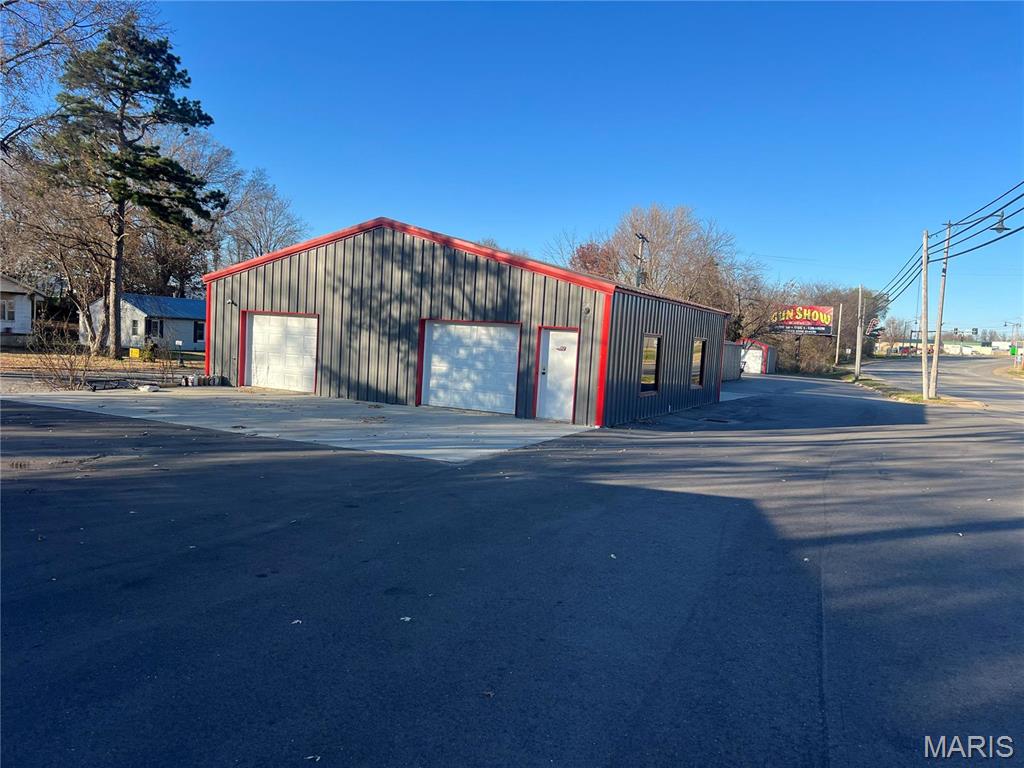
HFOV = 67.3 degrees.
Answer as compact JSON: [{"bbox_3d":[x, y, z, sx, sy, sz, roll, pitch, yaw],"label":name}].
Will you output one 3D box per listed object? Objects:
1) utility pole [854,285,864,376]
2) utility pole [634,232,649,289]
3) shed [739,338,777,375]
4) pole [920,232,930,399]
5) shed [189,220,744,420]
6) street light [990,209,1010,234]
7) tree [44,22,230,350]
[{"bbox_3d":[29.217,-4.322,64.758,0.320,7.897,0.320,1,4,18],"label":"utility pole"},{"bbox_3d":[8.646,-5.646,53.295,0.700,9.622,2.700,5,4,27],"label":"utility pole"},{"bbox_3d":[21.422,-2.464,68.288,3.720,3.200,5.800,5,4,27],"label":"shed"},{"bbox_3d":[20.463,-3.373,38.047,0.330,8.259,0.330,0,4,18],"label":"pole"},{"bbox_3d":[-0.594,-2.020,24.888,12.574,4.625,12.261,5,4,27],"label":"shed"},{"bbox_3d":[24.454,-8.084,38.500,0.980,1.200,0.980,4,4,18],"label":"street light"},{"bbox_3d":[-18.645,-9.616,37.987,8.800,16.738,8.600,2,4,-18],"label":"tree"}]

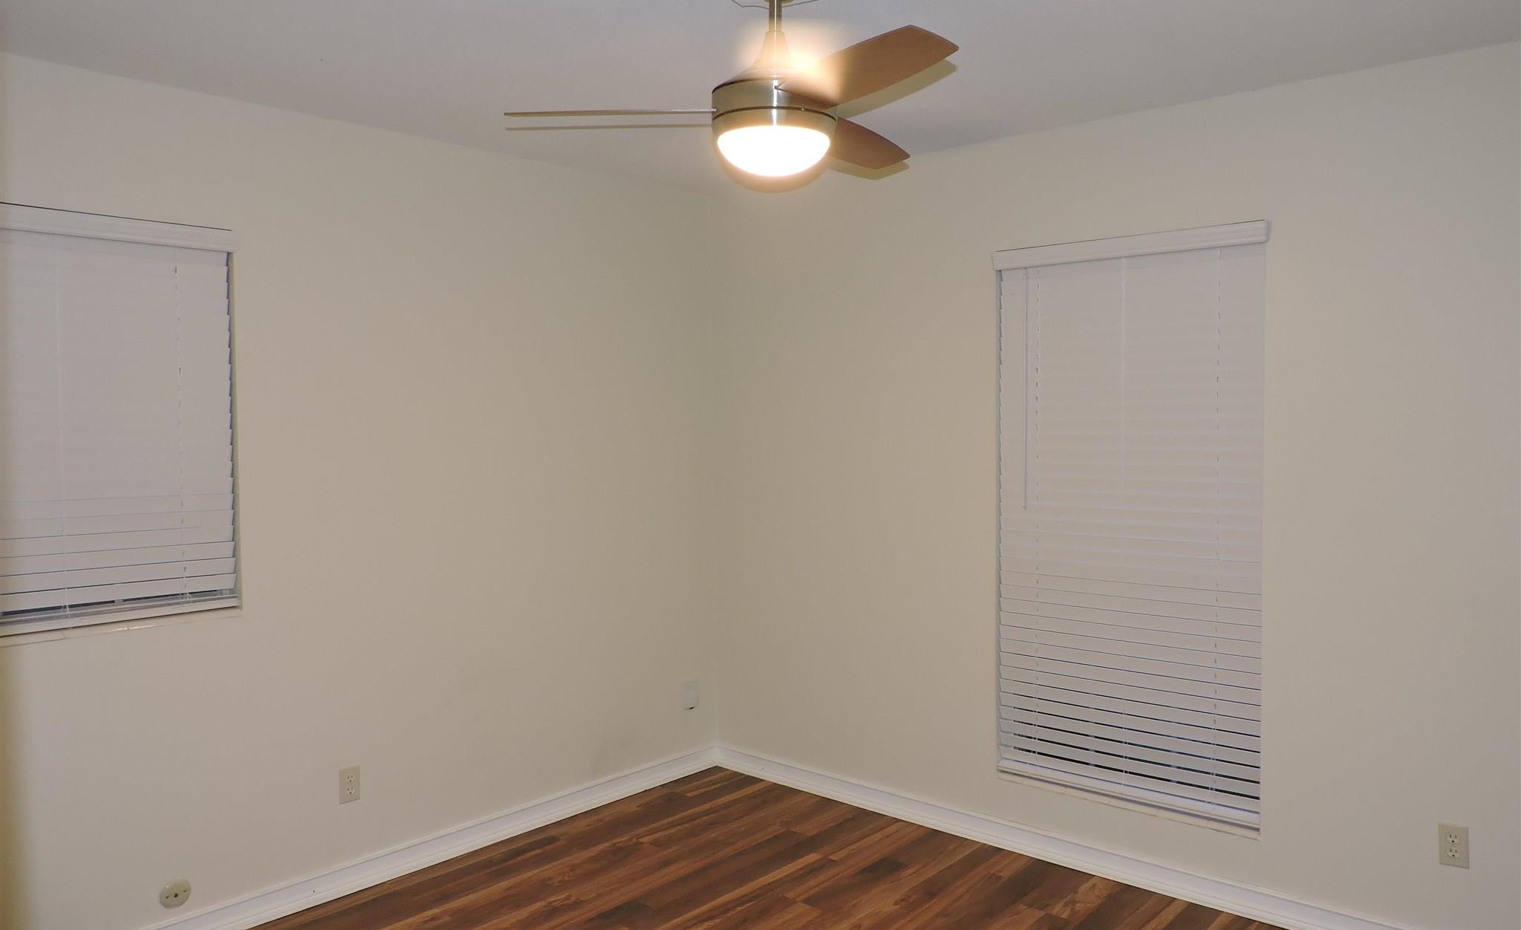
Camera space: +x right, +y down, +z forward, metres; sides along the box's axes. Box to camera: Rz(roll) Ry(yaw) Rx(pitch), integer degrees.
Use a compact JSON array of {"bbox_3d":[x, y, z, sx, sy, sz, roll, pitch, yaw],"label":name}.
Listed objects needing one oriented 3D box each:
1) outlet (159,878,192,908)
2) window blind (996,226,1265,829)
[{"bbox_3d":[-1.695,1.244,3.057,0.012,0.076,0.080,1,3,42],"label":"outlet"},{"bbox_3d":[1.187,0.190,3.464,0.901,1.848,0.080,1,3,42],"label":"window blind"}]

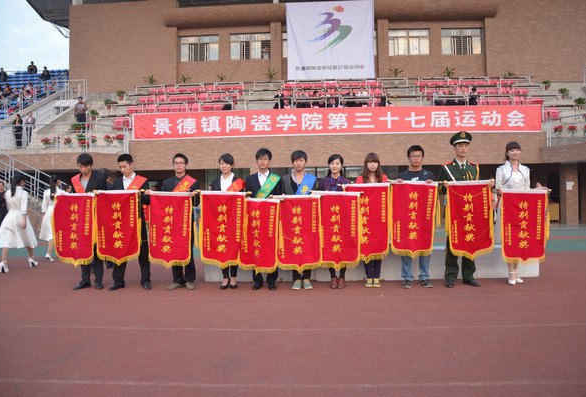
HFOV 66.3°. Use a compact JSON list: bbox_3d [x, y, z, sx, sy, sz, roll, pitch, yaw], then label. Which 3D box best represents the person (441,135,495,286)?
[{"bbox_3d":[2.111,0.136,5.430,0.700,1.893,0.460,-1,-3,0],"label":"person"}]

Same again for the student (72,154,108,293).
[{"bbox_3d":[-2.593,0.283,5.720,0.520,1.707,0.360,-1,-2,6],"label":"student"}]

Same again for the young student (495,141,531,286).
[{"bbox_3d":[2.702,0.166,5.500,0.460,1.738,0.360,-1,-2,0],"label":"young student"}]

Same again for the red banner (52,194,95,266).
[{"bbox_3d":[-2.601,0.379,5.320,0.520,0.865,0.100,-1,-3,0],"label":"red banner"}]

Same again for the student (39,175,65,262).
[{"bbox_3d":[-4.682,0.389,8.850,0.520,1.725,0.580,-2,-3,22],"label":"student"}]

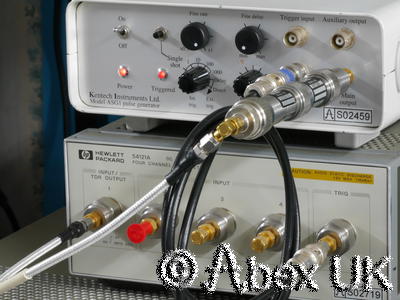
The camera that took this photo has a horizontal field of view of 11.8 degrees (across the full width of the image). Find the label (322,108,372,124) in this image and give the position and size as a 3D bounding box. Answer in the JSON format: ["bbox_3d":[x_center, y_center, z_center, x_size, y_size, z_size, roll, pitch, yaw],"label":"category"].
[{"bbox_3d":[0.087,-0.020,1.148,0.030,0.008,0.001,5,14,23],"label":"label"}]

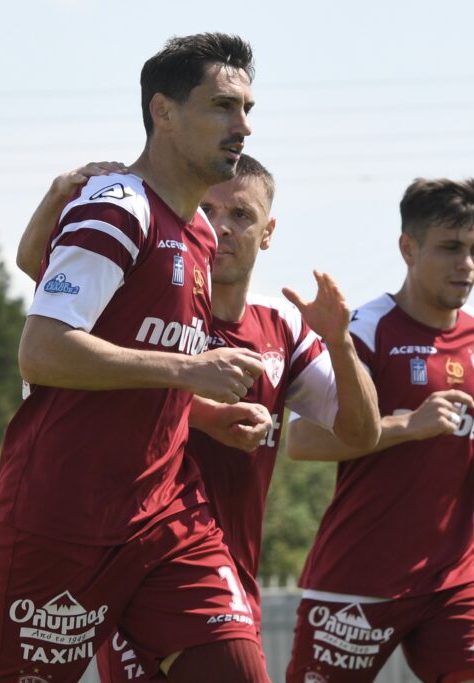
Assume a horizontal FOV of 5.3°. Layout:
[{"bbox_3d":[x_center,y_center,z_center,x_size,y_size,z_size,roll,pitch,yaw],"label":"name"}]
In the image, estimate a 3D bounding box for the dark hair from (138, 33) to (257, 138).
[{"bbox_3d":[-0.069,-0.454,9.000,0.210,0.180,0.175,-5,-4,32],"label":"dark hair"}]

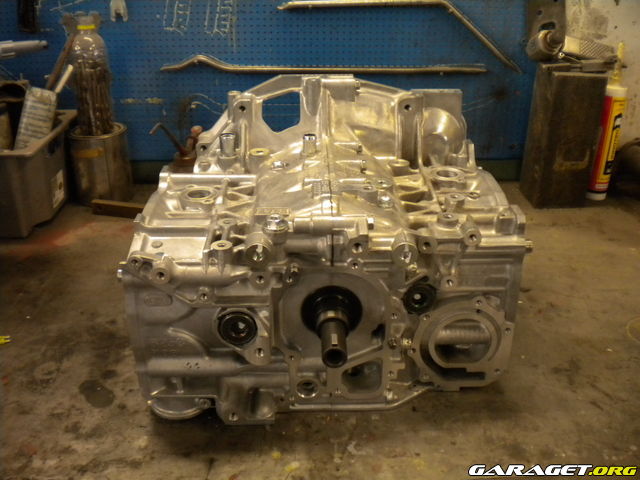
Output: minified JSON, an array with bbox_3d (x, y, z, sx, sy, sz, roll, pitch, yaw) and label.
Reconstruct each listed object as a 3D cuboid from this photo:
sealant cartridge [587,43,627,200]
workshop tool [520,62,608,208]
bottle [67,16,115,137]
[{"bbox_3d":[0.569,-0.230,1.281,0.050,0.307,0.050,14,27,27],"label":"sealant cartridge"},{"bbox_3d":[0.478,-0.202,1.276,0.097,0.258,0.108,1,24,2],"label":"workshop tool"},{"bbox_3d":[-0.430,-0.311,1.221,0.067,0.219,0.067,1,24,0],"label":"bottle"}]

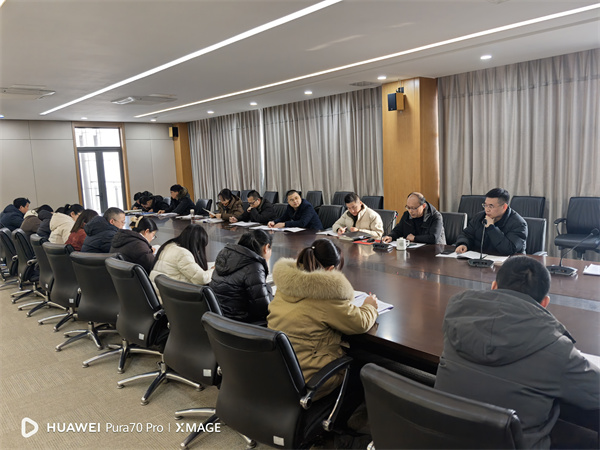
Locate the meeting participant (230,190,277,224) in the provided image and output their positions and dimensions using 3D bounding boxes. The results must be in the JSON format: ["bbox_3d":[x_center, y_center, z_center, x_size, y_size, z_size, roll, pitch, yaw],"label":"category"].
[{"bbox_3d":[-0.667,0.079,7.212,0.850,1.240,0.620,-9,10,-42],"label":"meeting participant"}]

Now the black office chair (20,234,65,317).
[{"bbox_3d":[-2.598,0.585,5.114,0.620,0.970,0.660,5,11,44],"label":"black office chair"}]

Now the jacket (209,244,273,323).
[{"bbox_3d":[-0.373,0.430,2.856,0.470,0.610,0.450,3,10,35],"label":"jacket"}]

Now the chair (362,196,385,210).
[{"bbox_3d":[1.073,0.040,7.643,0.620,0.955,0.630,5,11,43],"label":"chair"}]

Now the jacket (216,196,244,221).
[{"bbox_3d":[-1.071,-0.170,7.661,0.550,0.620,0.520,-8,9,-37],"label":"jacket"}]

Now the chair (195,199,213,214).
[{"bbox_3d":[-2.042,0.020,9.128,0.640,0.970,0.580,-9,10,-42],"label":"chair"}]

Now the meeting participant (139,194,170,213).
[{"bbox_3d":[-2.824,-0.075,9.502,0.820,1.100,0.570,-8,9,-34],"label":"meeting participant"}]

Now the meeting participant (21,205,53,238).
[{"bbox_3d":[-3.528,0.317,6.590,0.570,1.190,0.820,5,11,44],"label":"meeting participant"}]

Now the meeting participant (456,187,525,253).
[{"bbox_3d":[1.831,0.299,4.449,0.800,1.270,0.600,-8,9,-37],"label":"meeting participant"}]

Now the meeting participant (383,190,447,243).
[{"bbox_3d":[1.276,0.271,5.069,0.850,1.260,0.620,-9,10,-42],"label":"meeting participant"}]

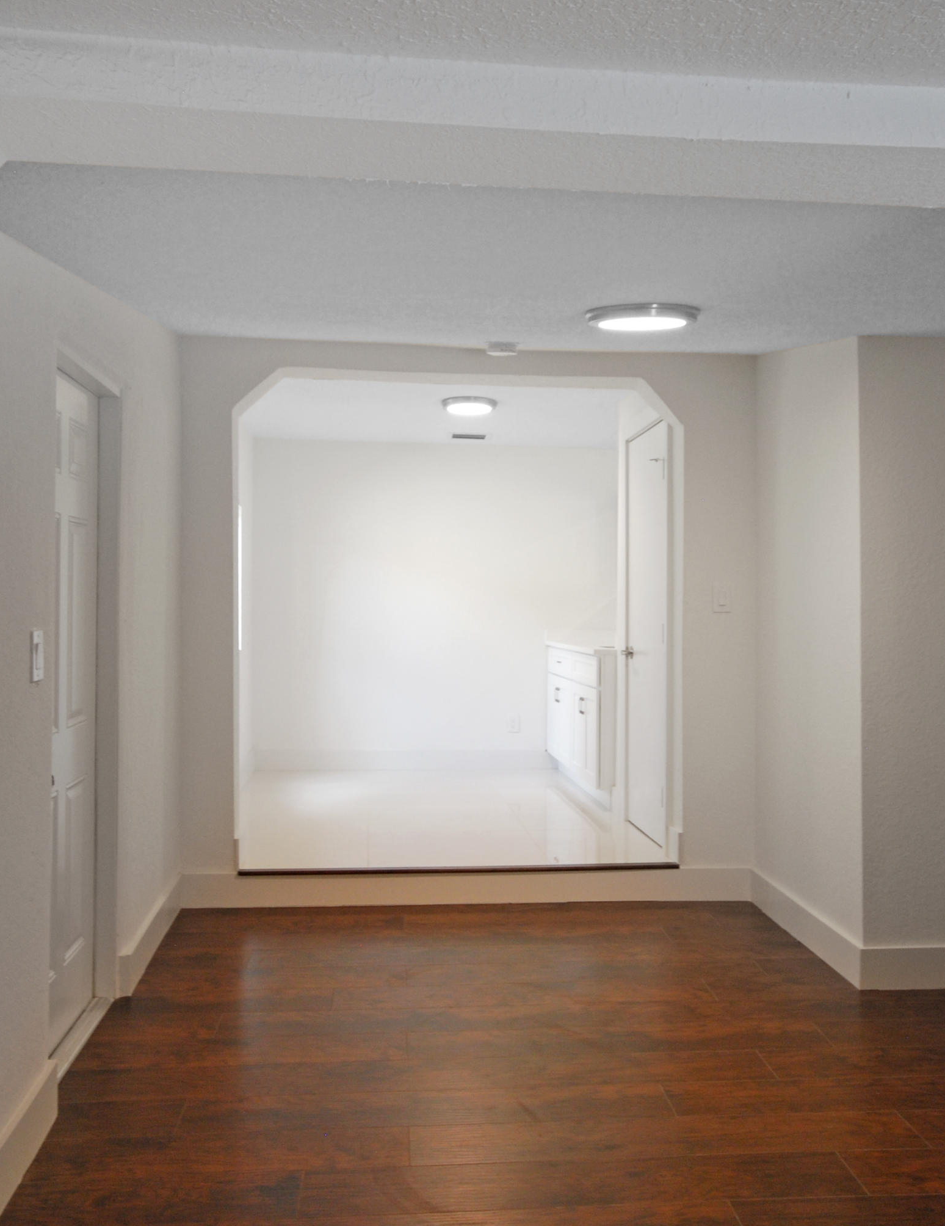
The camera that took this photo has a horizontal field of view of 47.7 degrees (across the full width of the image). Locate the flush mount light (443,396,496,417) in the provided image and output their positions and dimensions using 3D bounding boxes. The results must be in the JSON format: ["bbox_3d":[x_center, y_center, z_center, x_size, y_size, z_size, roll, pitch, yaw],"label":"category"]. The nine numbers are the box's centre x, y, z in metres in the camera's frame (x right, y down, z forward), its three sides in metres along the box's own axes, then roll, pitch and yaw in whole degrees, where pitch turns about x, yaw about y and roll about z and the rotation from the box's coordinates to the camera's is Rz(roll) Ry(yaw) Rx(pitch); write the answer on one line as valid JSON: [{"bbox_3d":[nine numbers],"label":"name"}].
[{"bbox_3d":[-0.014,-1.191,6.161,0.300,0.064,0.300,0,0,-5],"label":"flush mount light"}]

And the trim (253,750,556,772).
[{"bbox_3d":[-0.468,1.057,7.668,2.184,0.141,0.018,0,0,-5],"label":"trim"}]

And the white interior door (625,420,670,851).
[{"bbox_3d":[0.894,0.099,5.395,0.045,2.025,0.683,0,1,-5],"label":"white interior door"}]

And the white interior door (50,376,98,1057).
[{"bbox_3d":[-1.234,0.285,3.163,0.040,2.005,0.785,0,0,-5],"label":"white interior door"}]

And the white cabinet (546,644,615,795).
[{"bbox_3d":[0.931,0.678,6.942,0.610,0.910,1.664,0,0,-5],"label":"white cabinet"}]

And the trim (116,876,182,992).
[{"bbox_3d":[-1.202,1.202,4.069,0.030,0.141,1.041,0,0,-5],"label":"trim"}]

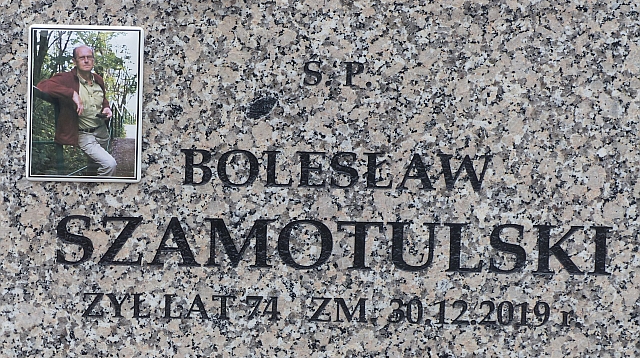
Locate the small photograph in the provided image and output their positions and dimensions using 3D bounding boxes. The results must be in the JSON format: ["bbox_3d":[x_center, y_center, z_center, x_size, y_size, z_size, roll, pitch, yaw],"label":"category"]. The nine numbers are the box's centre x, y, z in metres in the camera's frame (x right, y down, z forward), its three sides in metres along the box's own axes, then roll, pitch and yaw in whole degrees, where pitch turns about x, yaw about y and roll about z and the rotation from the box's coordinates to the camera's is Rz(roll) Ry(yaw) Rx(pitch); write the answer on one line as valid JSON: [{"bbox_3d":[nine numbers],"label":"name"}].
[{"bbox_3d":[-0.223,-0.072,3.755,0.110,0.150,0.006,1,8,0],"label":"small photograph"}]

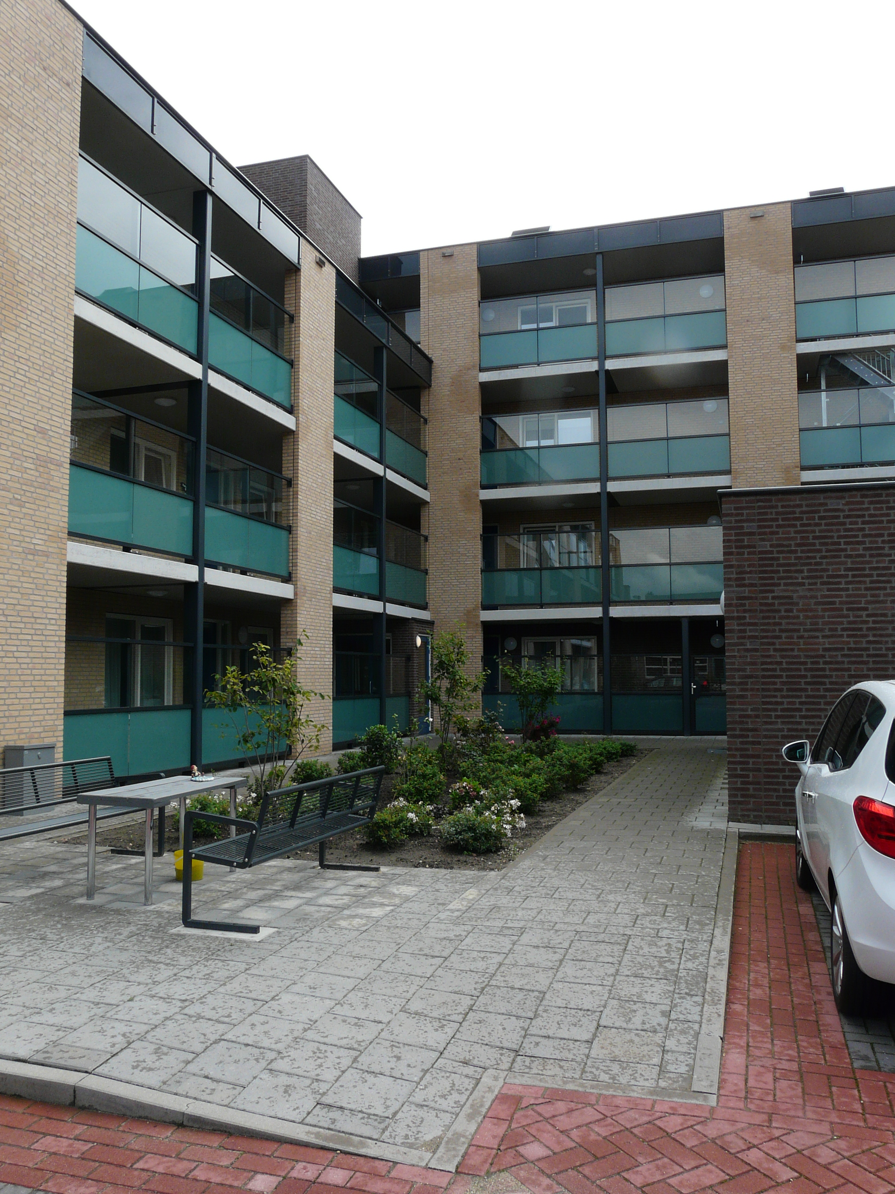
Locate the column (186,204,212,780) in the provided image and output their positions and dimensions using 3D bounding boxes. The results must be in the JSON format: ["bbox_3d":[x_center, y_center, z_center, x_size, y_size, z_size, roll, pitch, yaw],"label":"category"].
[{"bbox_3d":[-3.650,-1.763,14.115,0.200,8.610,0.160,-2,-5,18],"label":"column"}]

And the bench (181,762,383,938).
[{"bbox_3d":[-1.020,1.634,6.596,0.579,0.800,1.913,-2,-5,18],"label":"bench"}]

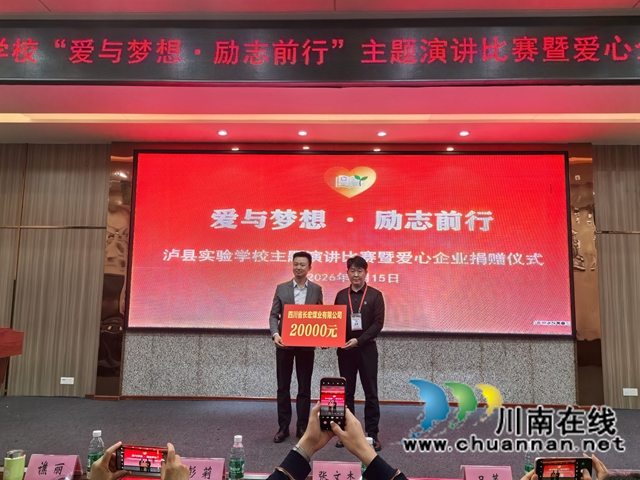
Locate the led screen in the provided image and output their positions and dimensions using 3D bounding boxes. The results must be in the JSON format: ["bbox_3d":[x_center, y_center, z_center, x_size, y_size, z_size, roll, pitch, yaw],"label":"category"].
[{"bbox_3d":[0.354,0.019,6.358,5.524,2.281,0.100,1,-6,2],"label":"led screen"}]

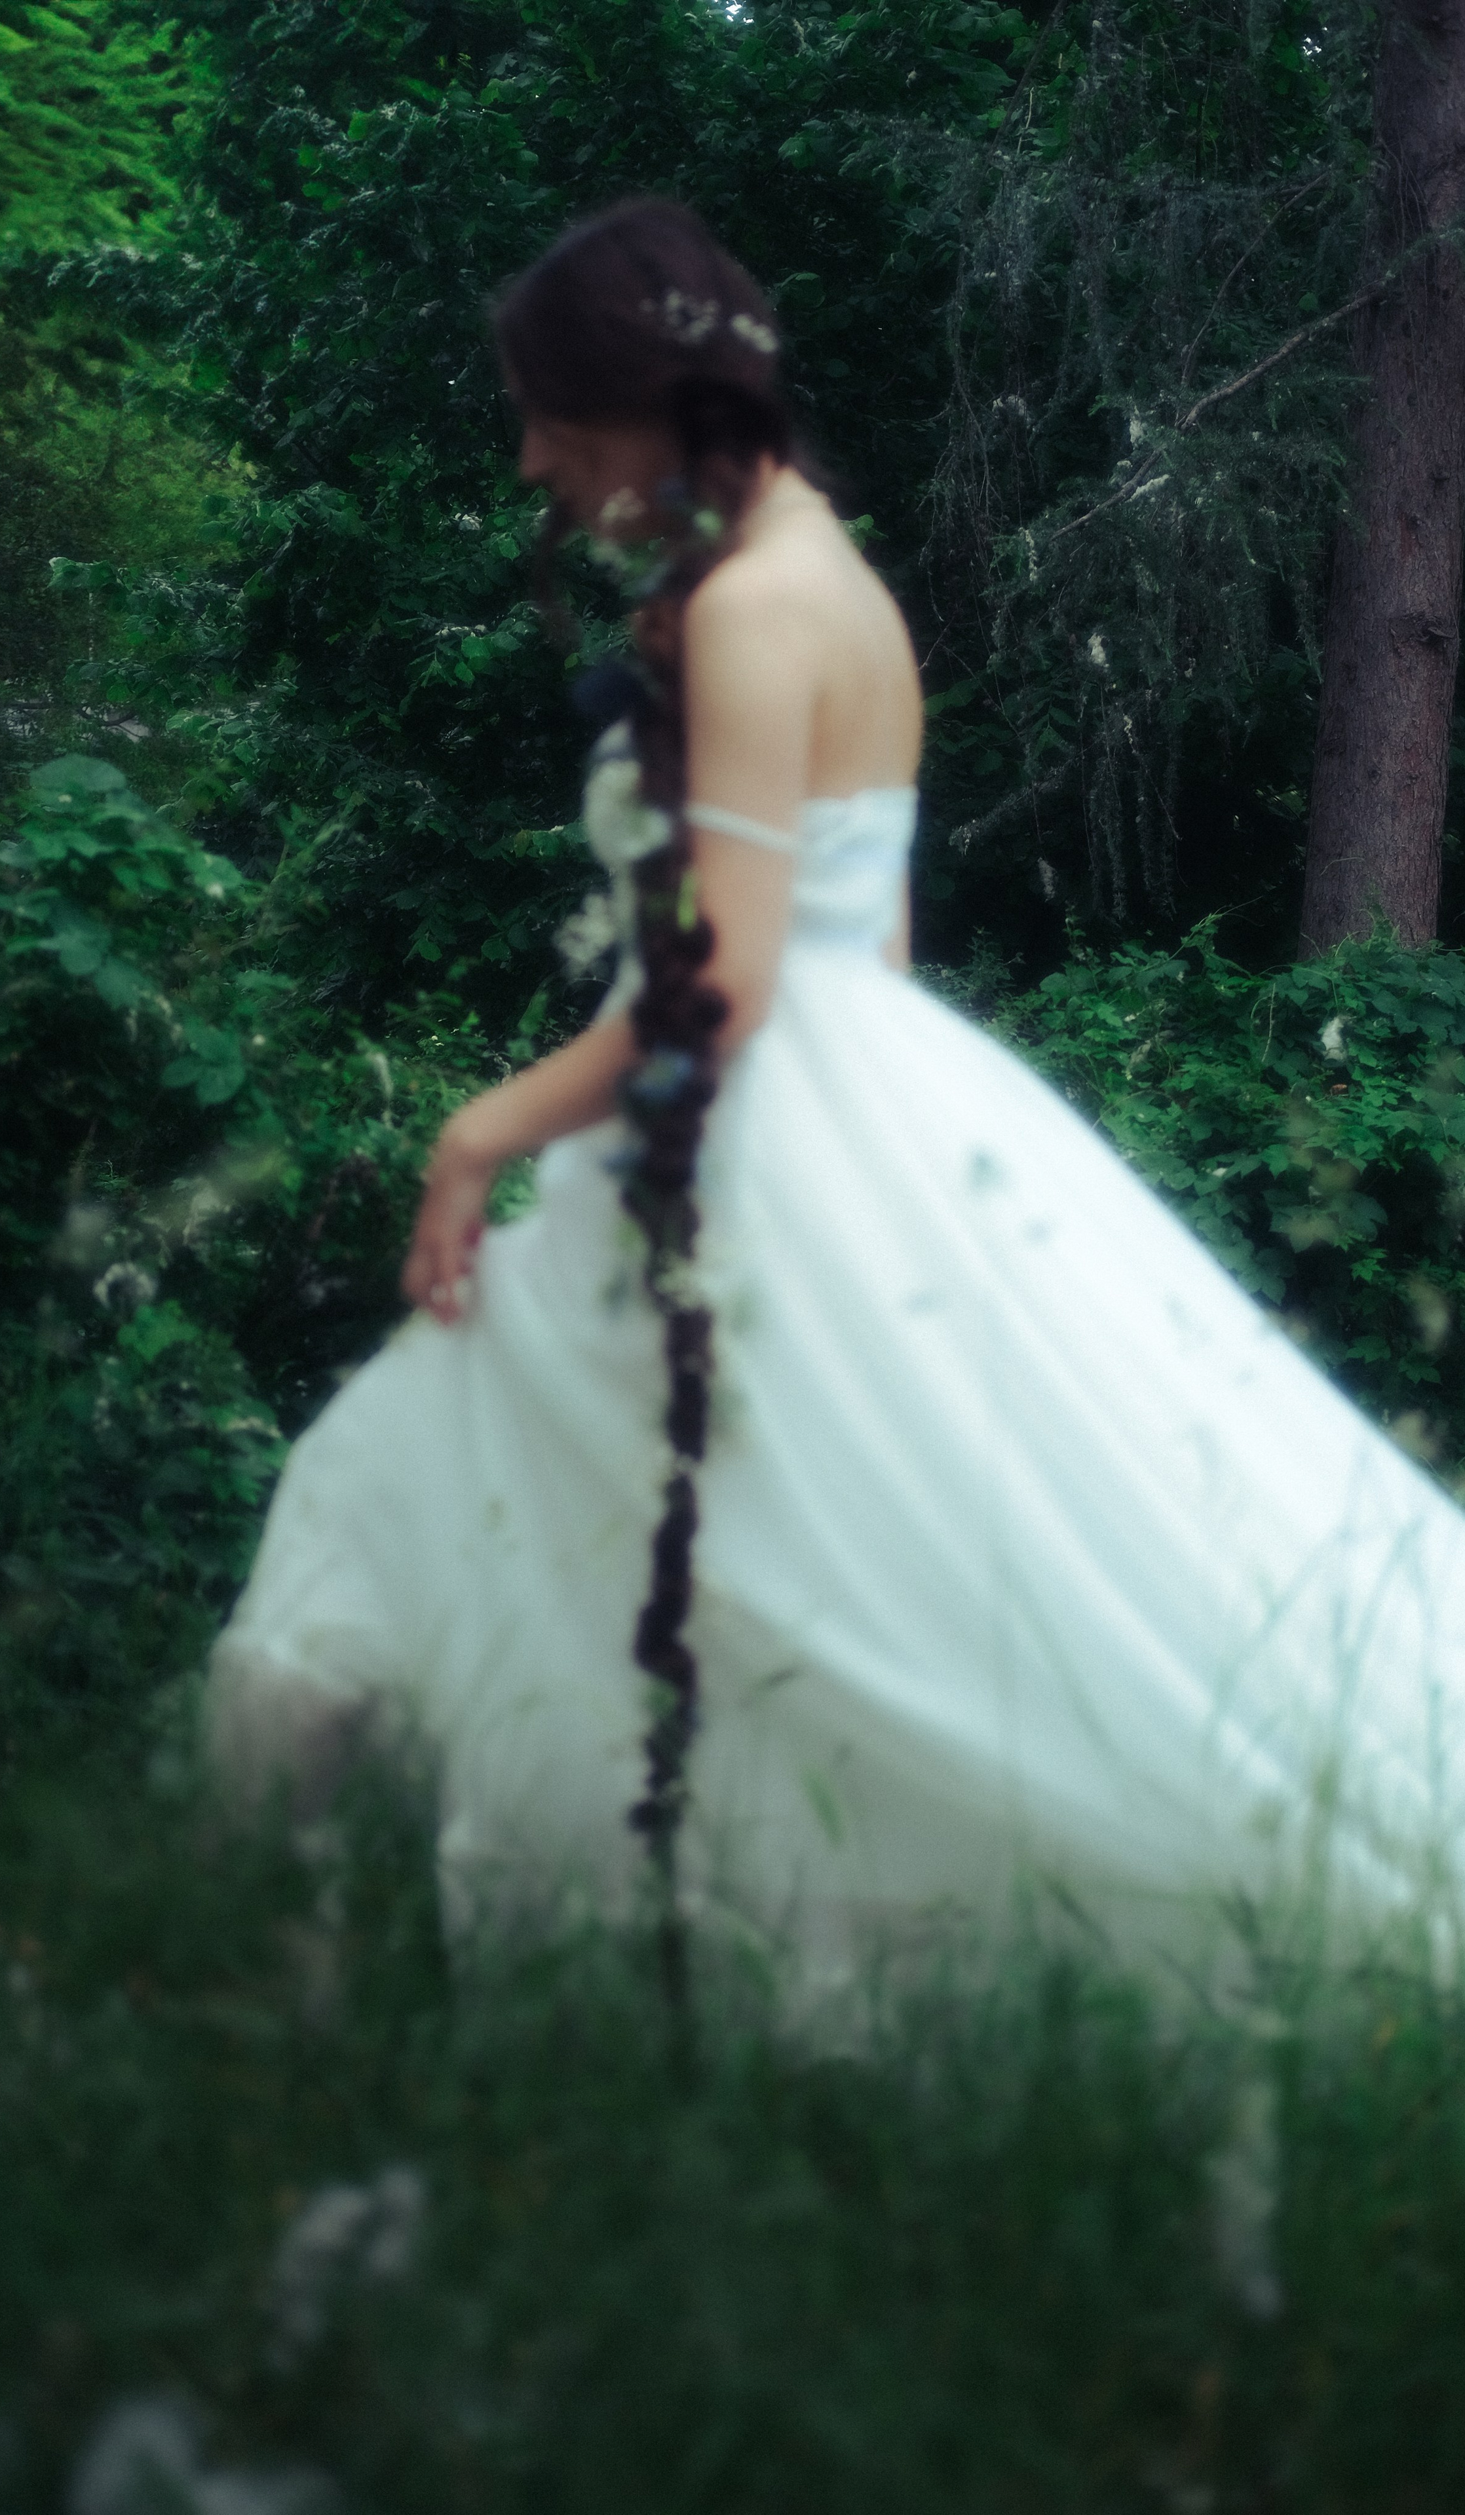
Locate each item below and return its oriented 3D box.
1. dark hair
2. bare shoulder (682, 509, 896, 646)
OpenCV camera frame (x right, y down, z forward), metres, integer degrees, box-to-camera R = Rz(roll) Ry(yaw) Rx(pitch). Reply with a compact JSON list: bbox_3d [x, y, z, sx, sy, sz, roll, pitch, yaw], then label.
[{"bbox_3d":[-0.063,-0.118,2.670,0.205,1.300,0.260,0,3,6],"label":"dark hair"},{"bbox_3d":[0.038,-0.481,2.640,0.125,0.105,0.180,1,3,19],"label":"bare shoulder"}]

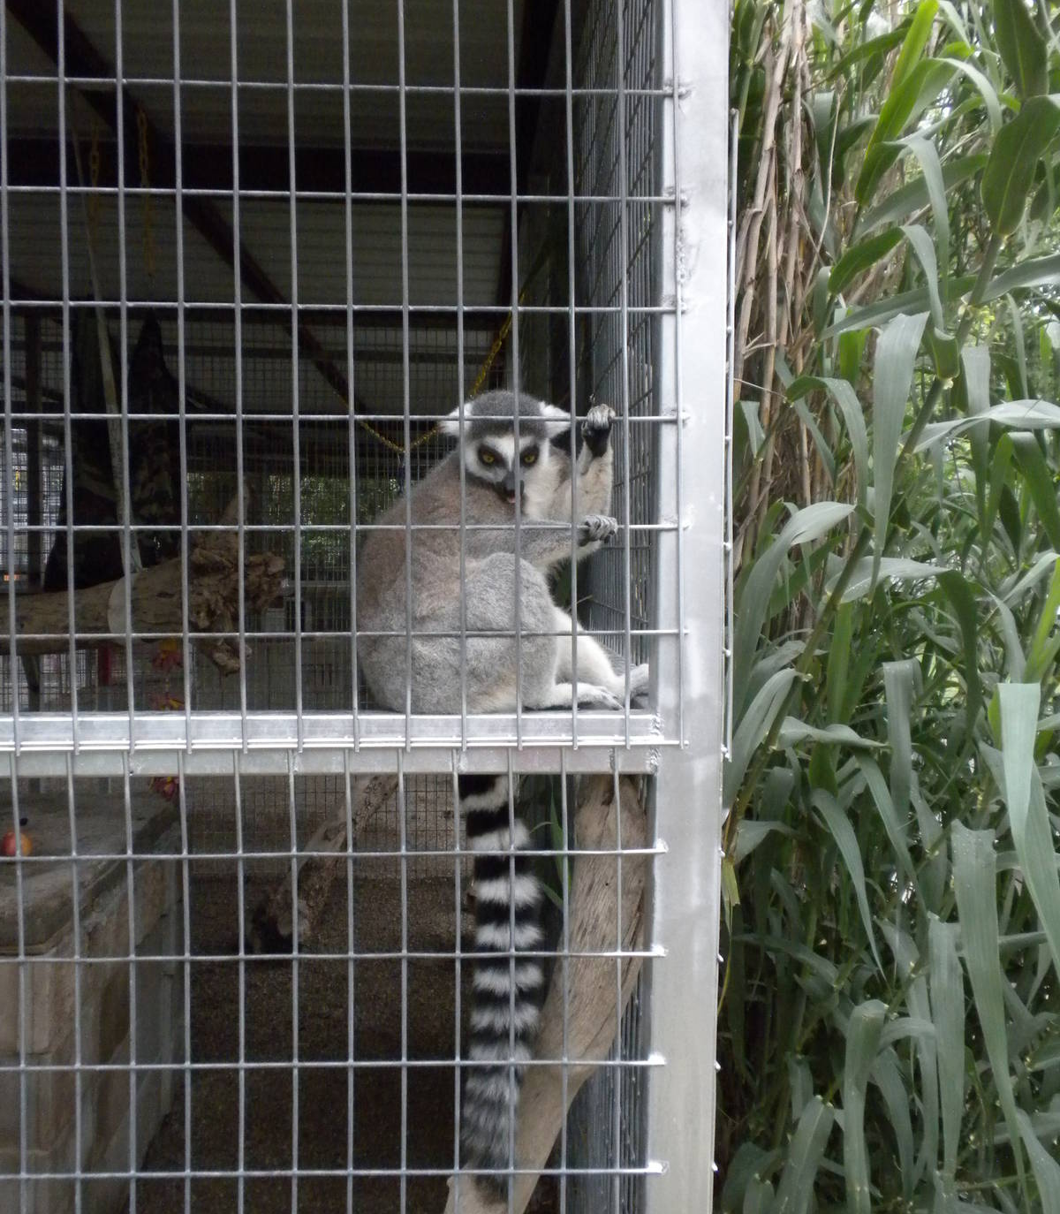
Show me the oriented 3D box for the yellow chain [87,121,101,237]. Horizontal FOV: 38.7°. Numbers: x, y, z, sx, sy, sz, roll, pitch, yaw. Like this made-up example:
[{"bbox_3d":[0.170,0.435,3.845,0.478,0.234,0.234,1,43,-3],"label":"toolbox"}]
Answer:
[{"bbox_3d":[-1.176,-1.161,4.080,0.036,0.325,0.033,0,2,0],"label":"yellow chain"}]

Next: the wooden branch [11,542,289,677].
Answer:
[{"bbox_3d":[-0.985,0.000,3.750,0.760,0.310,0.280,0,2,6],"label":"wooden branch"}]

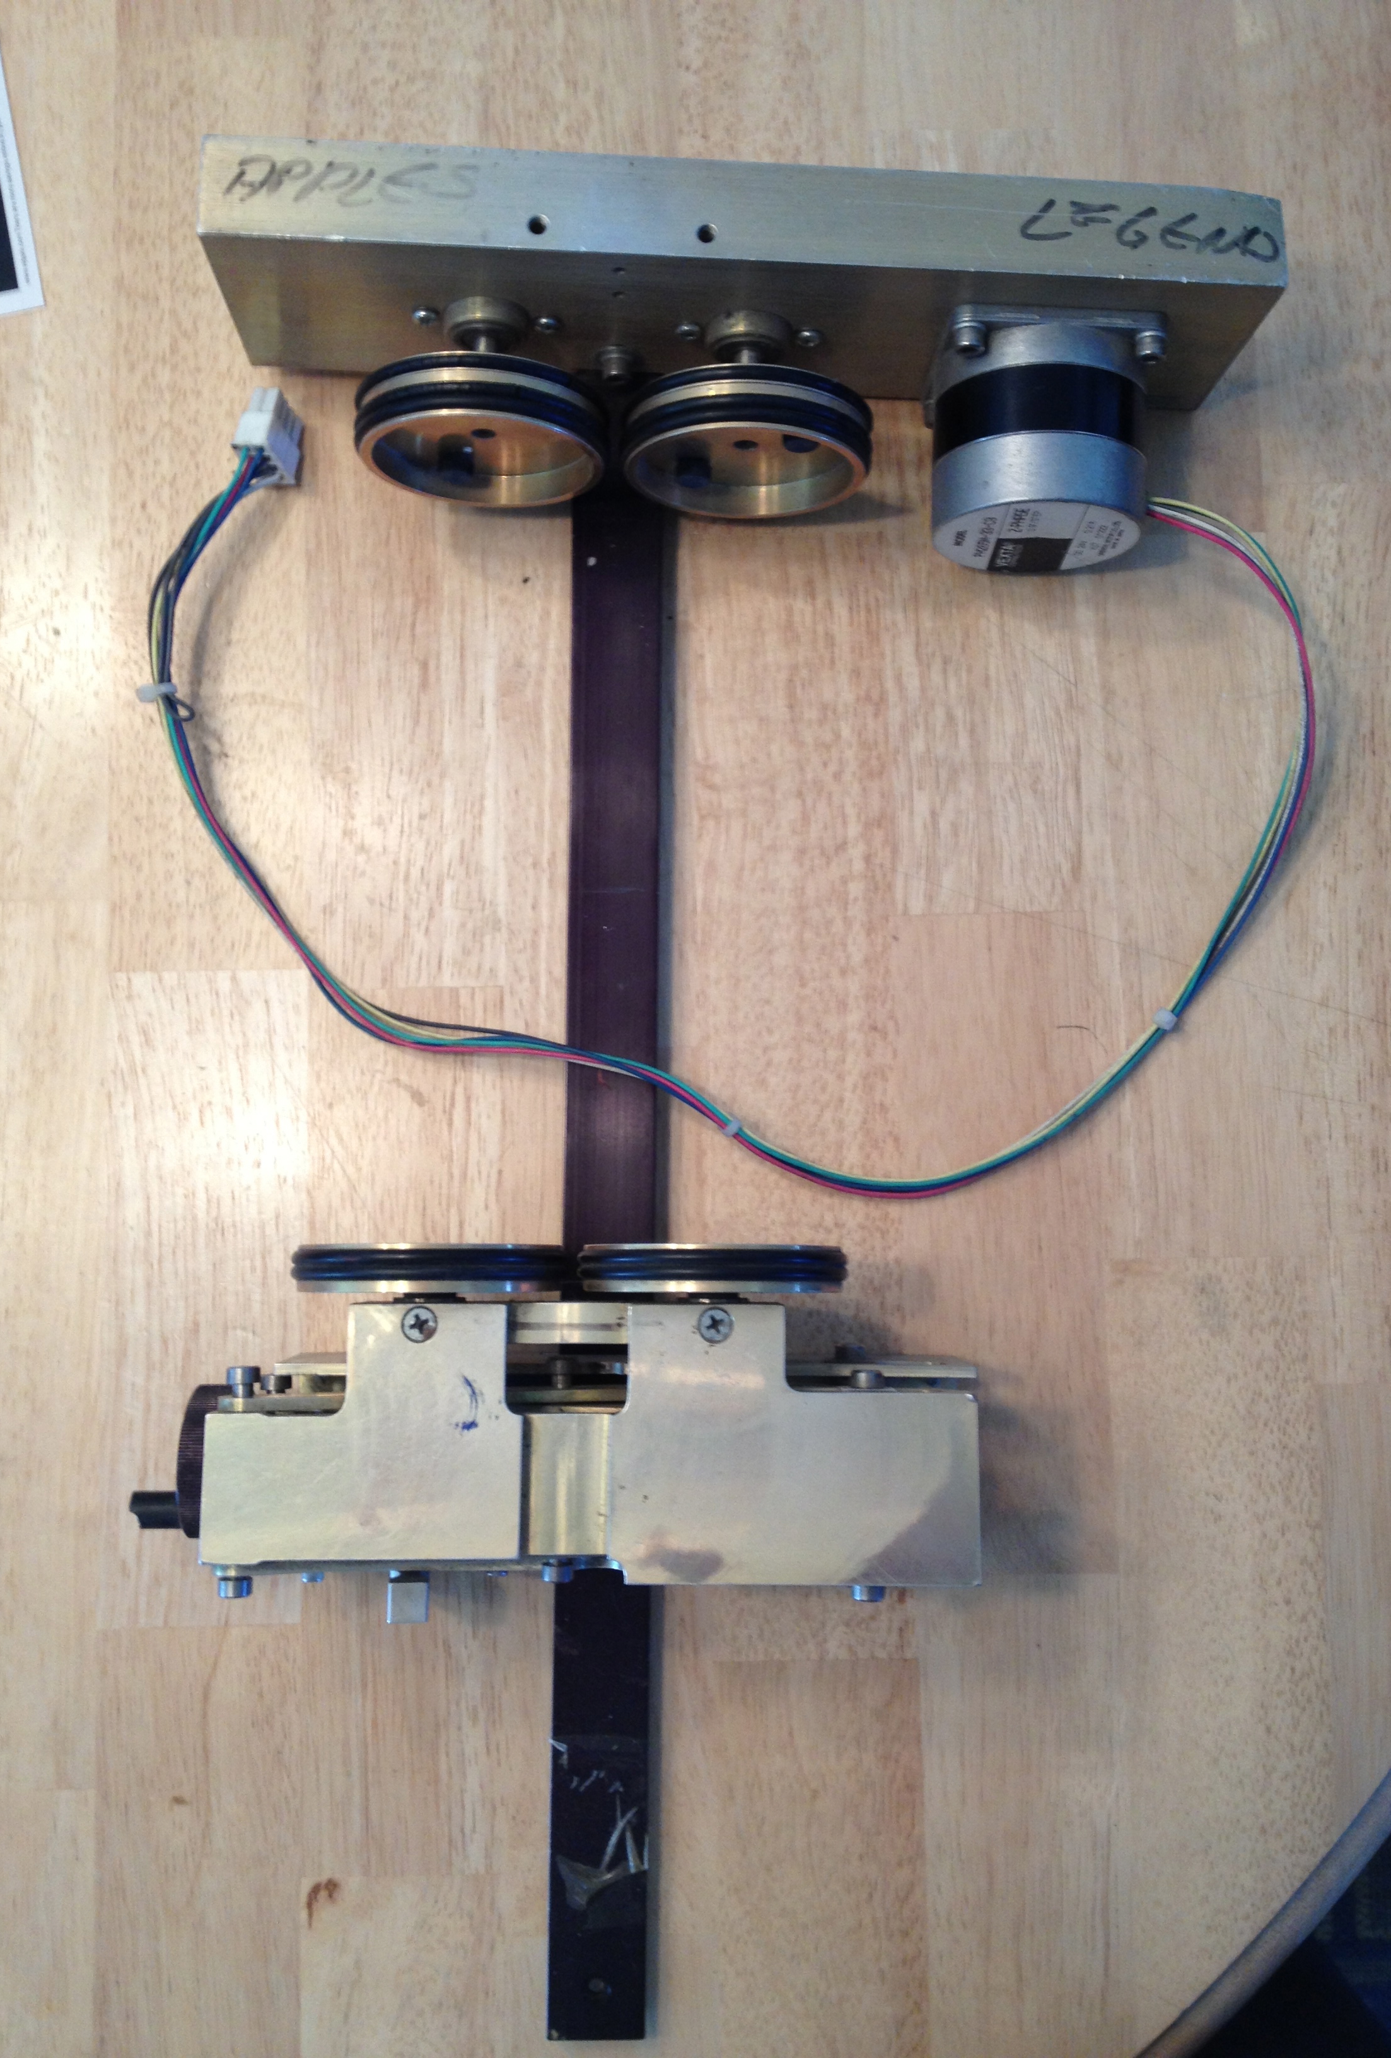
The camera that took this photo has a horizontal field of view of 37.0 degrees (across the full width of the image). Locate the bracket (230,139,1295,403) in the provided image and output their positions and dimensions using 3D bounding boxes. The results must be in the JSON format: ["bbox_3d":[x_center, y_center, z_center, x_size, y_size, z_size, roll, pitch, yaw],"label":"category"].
[{"bbox_3d":[0.012,-0.202,0.563,0.273,0.079,0.025,2,84,-2],"label":"bracket"}]

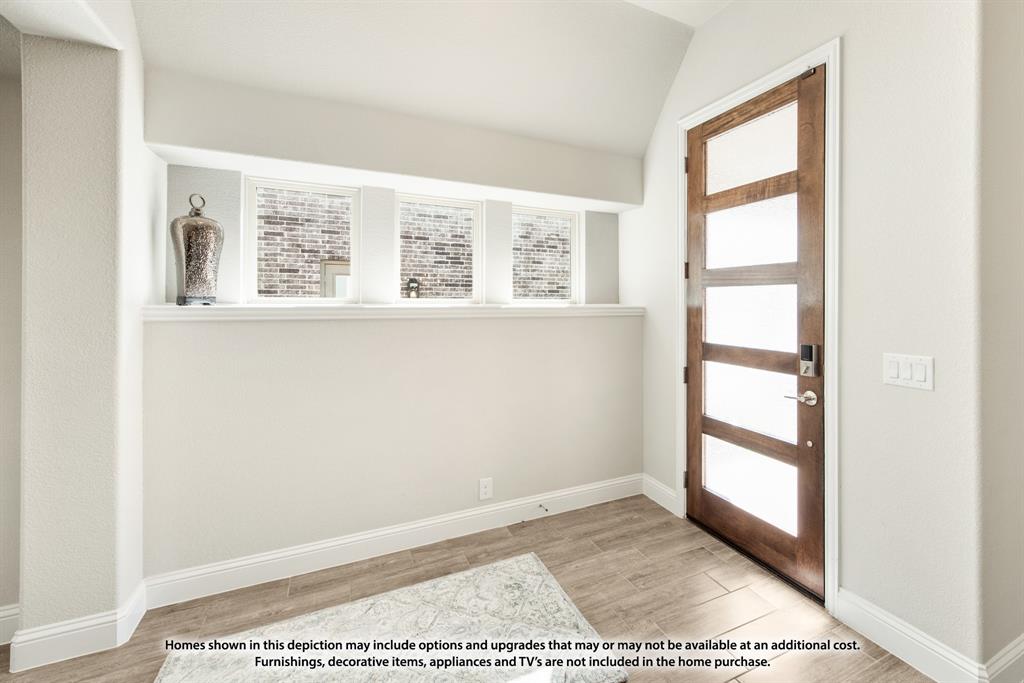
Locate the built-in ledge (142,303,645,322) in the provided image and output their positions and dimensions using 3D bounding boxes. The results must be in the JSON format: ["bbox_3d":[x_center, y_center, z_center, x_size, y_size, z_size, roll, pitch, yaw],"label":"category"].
[{"bbox_3d":[-0.398,-0.186,2.484,2.870,0.080,0.282,-2,4,-24],"label":"built-in ledge"}]

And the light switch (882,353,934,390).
[{"bbox_3d":[1.560,0.119,1.569,0.012,0.122,0.152,-1,4,-24],"label":"light switch"}]

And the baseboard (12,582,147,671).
[{"bbox_3d":[-1.784,1.176,1.658,0.343,0.148,0.189,-2,5,-24],"label":"baseboard"}]

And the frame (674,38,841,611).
[{"bbox_3d":[1.307,-0.108,2.236,0.120,2.576,0.917,-1,2,-24],"label":"frame"}]

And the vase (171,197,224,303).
[{"bbox_3d":[-1.544,-0.449,1.956,0.165,0.534,0.185,2,3,42],"label":"vase"}]

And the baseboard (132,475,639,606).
[{"bbox_3d":[-0.350,1.111,2.374,2.867,0.148,0.018,-2,5,-24],"label":"baseboard"}]

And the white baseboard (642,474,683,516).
[{"bbox_3d":[1.022,1.074,2.793,0.018,0.148,0.350,-2,5,-23],"label":"white baseboard"}]

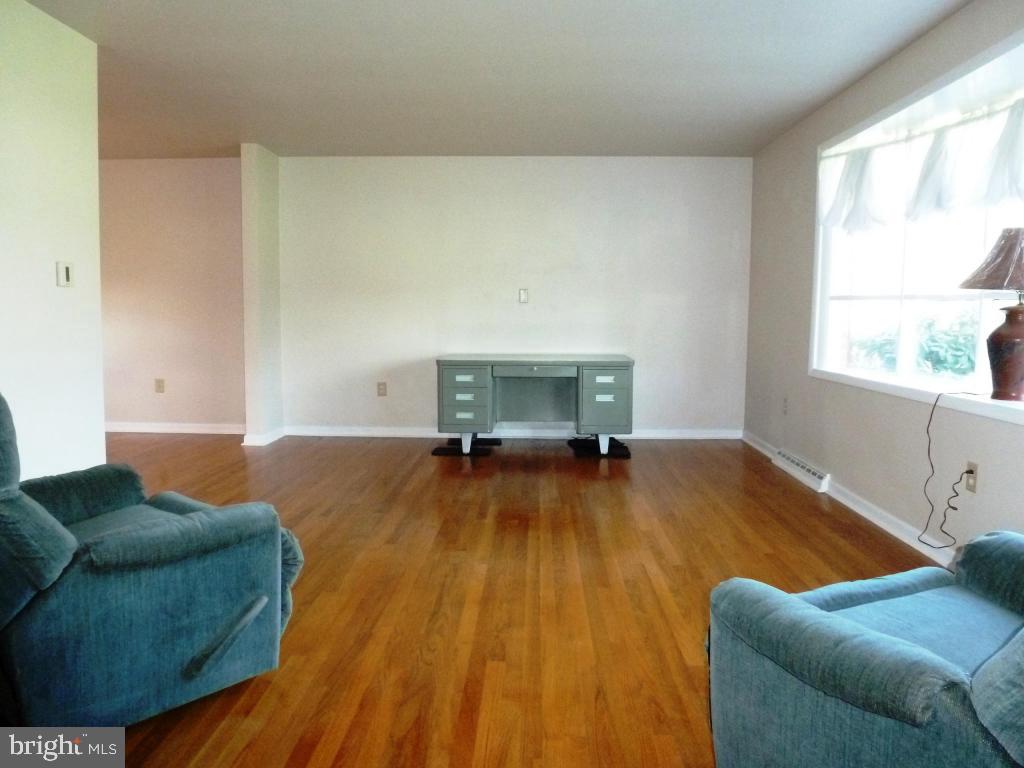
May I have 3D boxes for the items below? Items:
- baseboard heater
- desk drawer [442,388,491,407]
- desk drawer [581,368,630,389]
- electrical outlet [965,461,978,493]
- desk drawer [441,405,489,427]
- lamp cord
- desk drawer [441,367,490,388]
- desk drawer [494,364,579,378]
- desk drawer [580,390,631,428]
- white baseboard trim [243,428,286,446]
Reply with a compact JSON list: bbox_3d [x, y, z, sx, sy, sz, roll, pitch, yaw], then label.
[{"bbox_3d":[1.946,0.573,4.858,0.056,0.116,0.927,1,6,2],"label":"baseboard heater"},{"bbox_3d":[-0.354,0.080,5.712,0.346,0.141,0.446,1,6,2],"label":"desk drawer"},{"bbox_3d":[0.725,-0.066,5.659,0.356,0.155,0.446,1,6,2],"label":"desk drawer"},{"bbox_3d":[1.900,0.387,2.941,0.015,0.116,0.068,1,6,2],"label":"electrical outlet"},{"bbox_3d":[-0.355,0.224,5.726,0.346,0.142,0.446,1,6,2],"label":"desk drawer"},{"bbox_3d":[1.885,0.395,3.106,0.055,0.699,0.382,1,6,2],"label":"lamp cord"},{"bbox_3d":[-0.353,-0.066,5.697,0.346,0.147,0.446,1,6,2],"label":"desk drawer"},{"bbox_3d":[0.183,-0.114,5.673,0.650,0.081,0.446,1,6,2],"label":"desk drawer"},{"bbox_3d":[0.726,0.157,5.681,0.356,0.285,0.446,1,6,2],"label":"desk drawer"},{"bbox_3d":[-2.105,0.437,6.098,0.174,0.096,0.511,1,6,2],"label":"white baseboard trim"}]

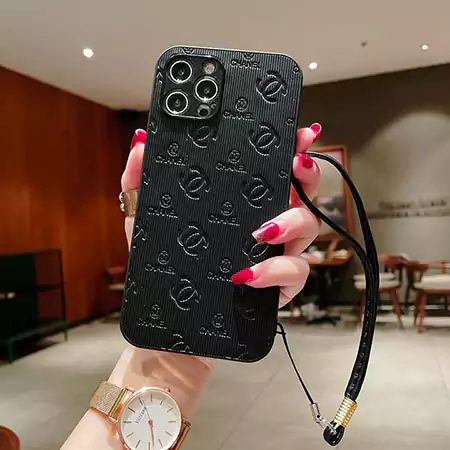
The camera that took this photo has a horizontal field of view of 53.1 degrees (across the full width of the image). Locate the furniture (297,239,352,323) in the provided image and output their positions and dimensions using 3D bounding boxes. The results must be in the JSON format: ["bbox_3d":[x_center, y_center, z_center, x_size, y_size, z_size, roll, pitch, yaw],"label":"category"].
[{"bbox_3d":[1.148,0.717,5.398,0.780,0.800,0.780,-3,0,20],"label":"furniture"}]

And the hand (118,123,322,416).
[{"bbox_3d":[-0.008,0.022,0.260,0.105,0.165,0.075,12,0,0],"label":"hand"}]

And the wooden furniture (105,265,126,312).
[{"bbox_3d":[-1.222,0.858,5.798,0.520,0.750,0.520,-3,0,20],"label":"wooden furniture"}]

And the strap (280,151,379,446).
[{"bbox_3d":[0.058,0.041,0.250,0.053,0.160,0.025,-3,0,0],"label":"strap"}]

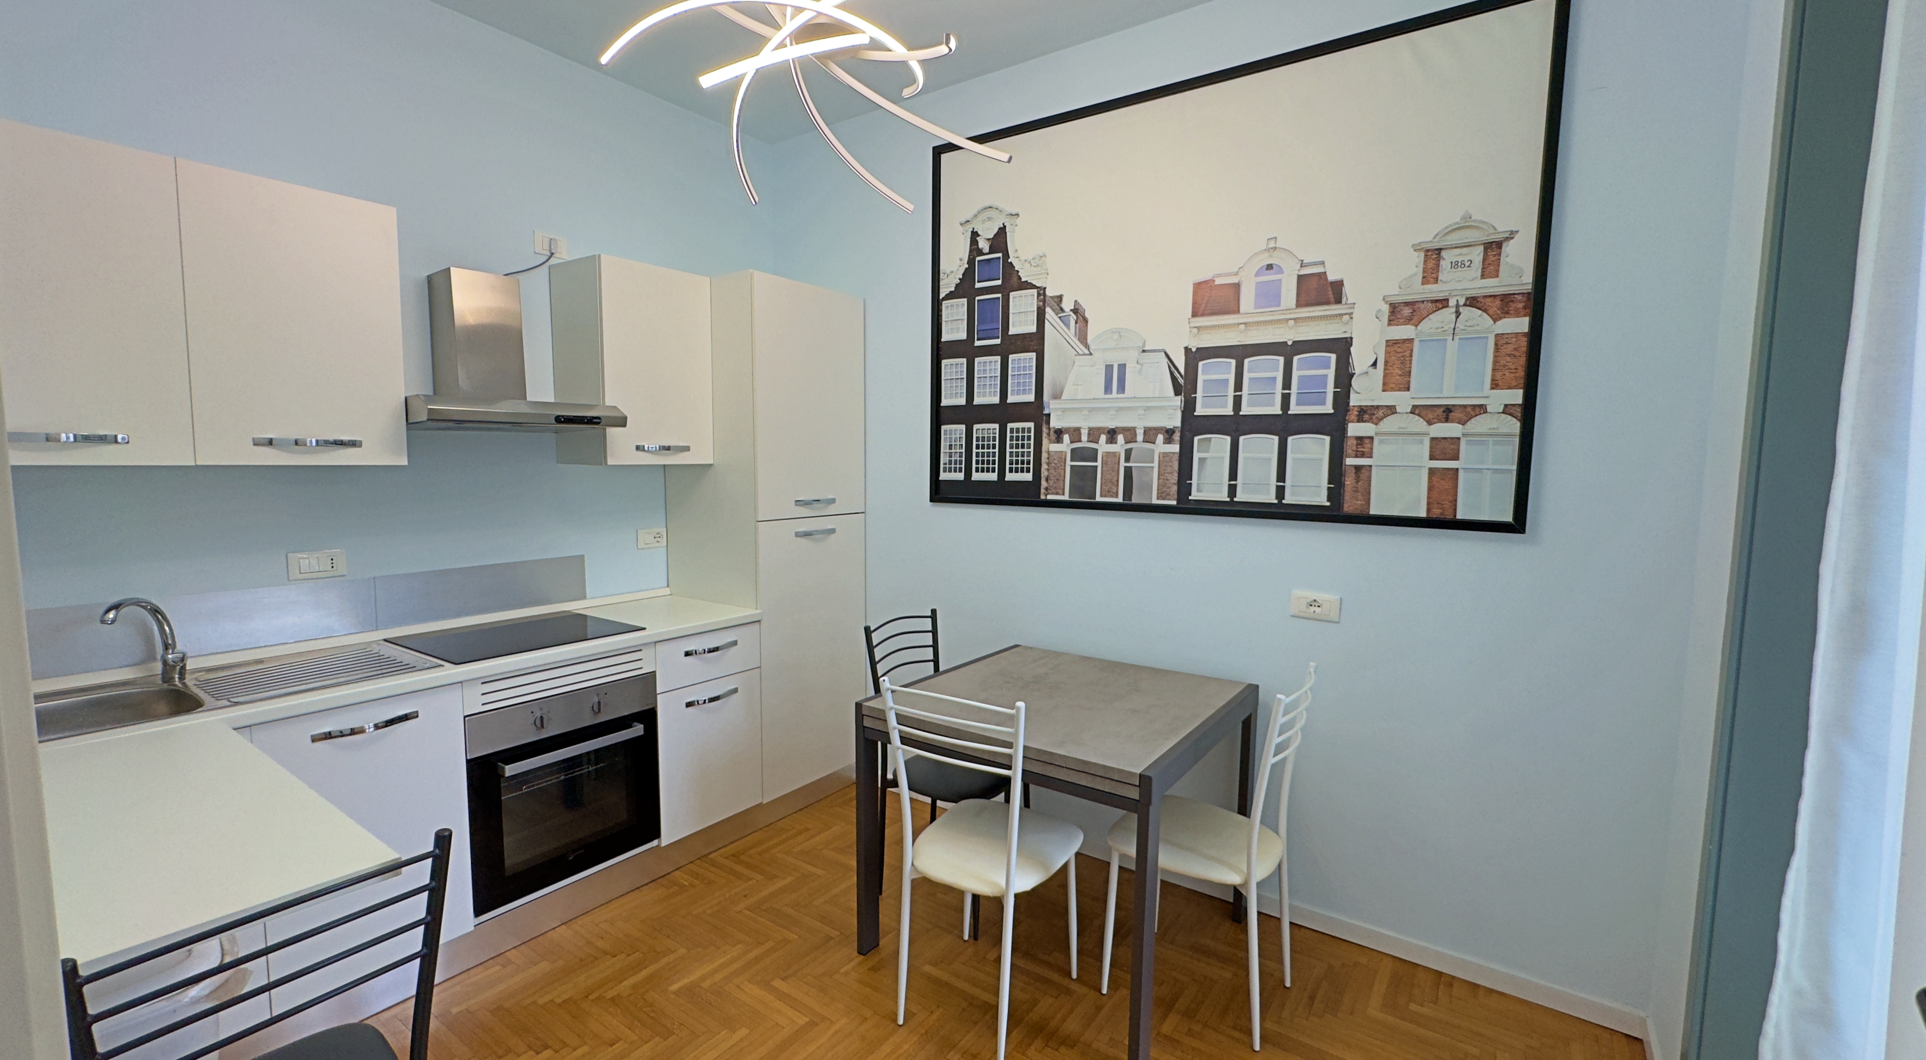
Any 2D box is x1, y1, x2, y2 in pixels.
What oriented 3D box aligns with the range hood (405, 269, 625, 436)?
[{"bbox_3d":[-1.497,-0.579,2.514,0.467,0.485,0.599,4,7,35],"label":"range hood"}]

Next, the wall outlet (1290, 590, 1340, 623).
[{"bbox_3d":[1.098,0.240,2.428,0.142,0.084,0.012,4,7,35],"label":"wall outlet"}]

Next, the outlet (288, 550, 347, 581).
[{"bbox_3d":[-1.944,0.106,2.347,0.012,0.083,0.140,4,7,35],"label":"outlet"}]

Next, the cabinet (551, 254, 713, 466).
[{"bbox_3d":[-1.250,-0.611,2.980,0.335,0.717,0.449,4,7,35],"label":"cabinet"}]

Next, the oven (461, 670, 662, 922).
[{"bbox_3d":[-1.433,0.783,2.593,0.565,0.594,0.593,4,7,35],"label":"oven"}]

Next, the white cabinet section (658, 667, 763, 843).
[{"bbox_3d":[-1.160,0.810,3.063,0.574,0.553,0.447,5,7,35],"label":"white cabinet section"}]

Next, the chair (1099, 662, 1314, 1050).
[{"bbox_3d":[0.683,0.843,2.177,0.470,0.930,0.375,4,7,35],"label":"chair"}]

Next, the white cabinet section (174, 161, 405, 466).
[{"bbox_3d":[-1.871,-0.542,2.147,0.344,0.723,0.443,5,7,35],"label":"white cabinet section"}]

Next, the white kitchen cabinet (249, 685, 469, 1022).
[{"bbox_3d":[-1.760,0.789,2.185,0.584,0.738,0.449,4,7,35],"label":"white kitchen cabinet"}]

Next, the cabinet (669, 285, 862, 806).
[{"bbox_3d":[-0.848,0.022,3.405,0.584,2.058,0.607,4,7,35],"label":"cabinet"}]

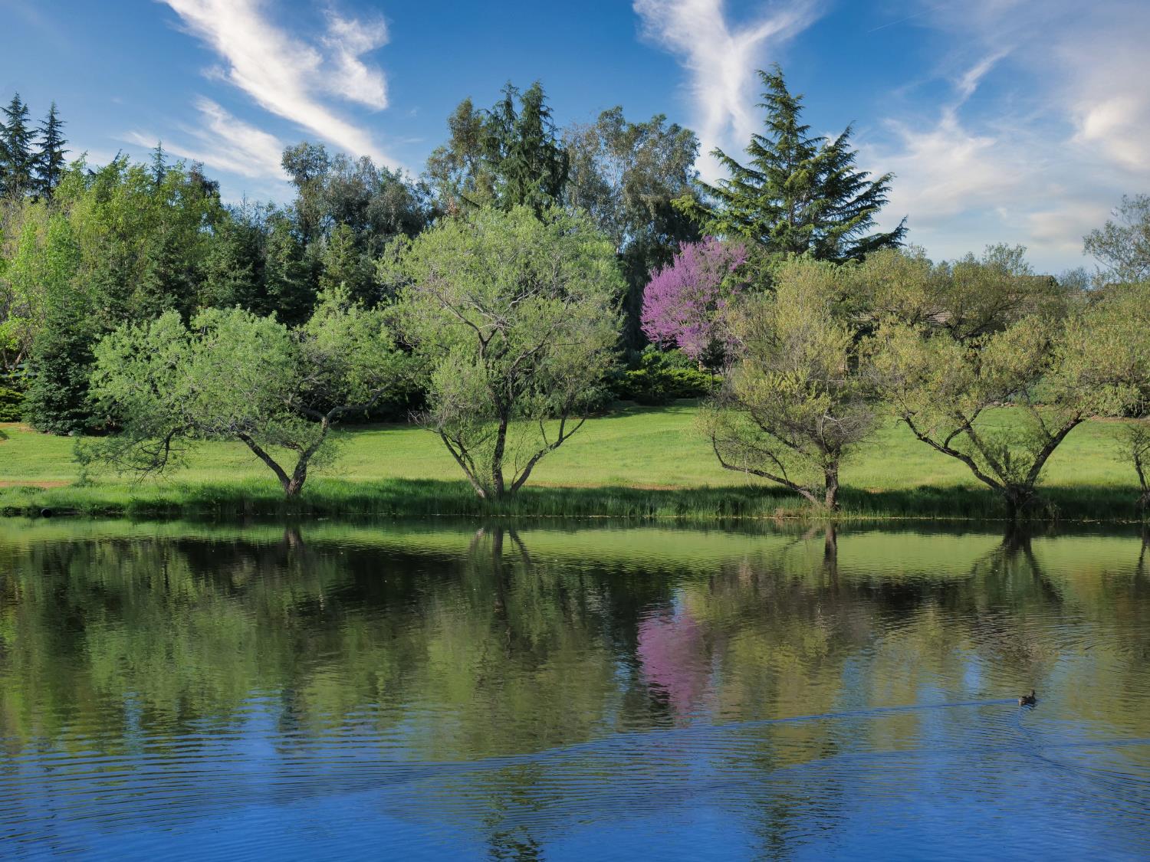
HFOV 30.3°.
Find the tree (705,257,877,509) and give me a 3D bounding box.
[{"bbox_3d":[7.370,-1.620,72.500,5.880,8.610,5.880,1,2,0],"label":"tree"}]

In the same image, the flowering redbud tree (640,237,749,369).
[{"bbox_3d":[5.320,-5.400,94.000,4.890,6.400,4.890,1,2,0],"label":"flowering redbud tree"}]

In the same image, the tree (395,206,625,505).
[{"bbox_3d":[-2.360,-2.700,74.000,8.010,10.260,7.440,1,2,0],"label":"tree"}]

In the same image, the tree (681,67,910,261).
[{"bbox_3d":[10.370,-10.010,101.000,10.710,14.770,10.390,1,2,0],"label":"tree"}]

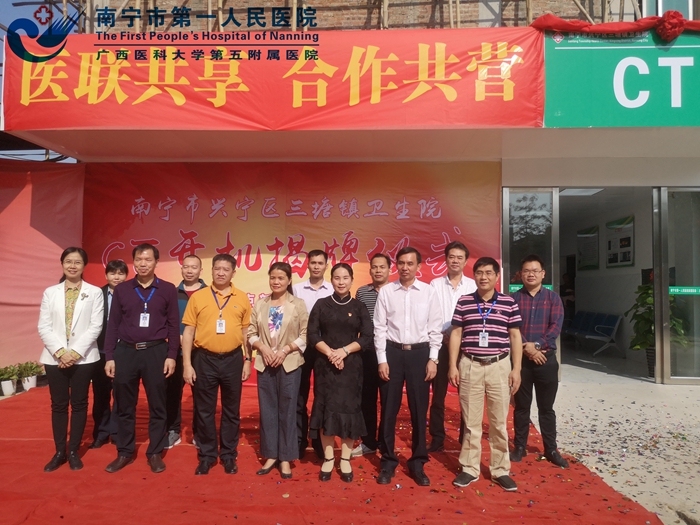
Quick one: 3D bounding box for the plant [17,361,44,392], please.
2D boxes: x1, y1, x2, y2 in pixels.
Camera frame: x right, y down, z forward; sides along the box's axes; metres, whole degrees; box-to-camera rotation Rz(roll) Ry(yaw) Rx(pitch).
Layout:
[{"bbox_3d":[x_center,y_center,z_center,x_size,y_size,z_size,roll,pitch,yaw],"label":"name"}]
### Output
[{"bbox_3d":[-4.287,1.521,7.350,0.320,0.400,0.320,0,-3,2],"label":"plant"}]

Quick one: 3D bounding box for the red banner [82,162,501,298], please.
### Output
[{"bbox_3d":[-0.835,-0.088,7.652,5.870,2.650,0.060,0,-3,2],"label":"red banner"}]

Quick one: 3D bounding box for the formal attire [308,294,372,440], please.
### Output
[{"bbox_3d":[-0.068,0.790,4.150,0.470,1.070,0.300,0,-3,0],"label":"formal attire"}]

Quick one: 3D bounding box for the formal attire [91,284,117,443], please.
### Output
[{"bbox_3d":[-2.105,0.892,4.820,0.420,1.380,0.270,0,-3,6],"label":"formal attire"}]

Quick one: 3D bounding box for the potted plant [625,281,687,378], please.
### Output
[{"bbox_3d":[4.687,1.040,8.350,0.870,1.430,0.800,0,-3,2],"label":"potted plant"}]

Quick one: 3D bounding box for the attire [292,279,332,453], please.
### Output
[{"bbox_3d":[-0.269,0.898,4.670,0.450,1.500,0.280,0,-3,1],"label":"attire"}]

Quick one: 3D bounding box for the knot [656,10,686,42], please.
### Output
[{"bbox_3d":[3.651,-2.680,6.200,0.310,0.330,0.230,0,-3,2],"label":"knot"}]

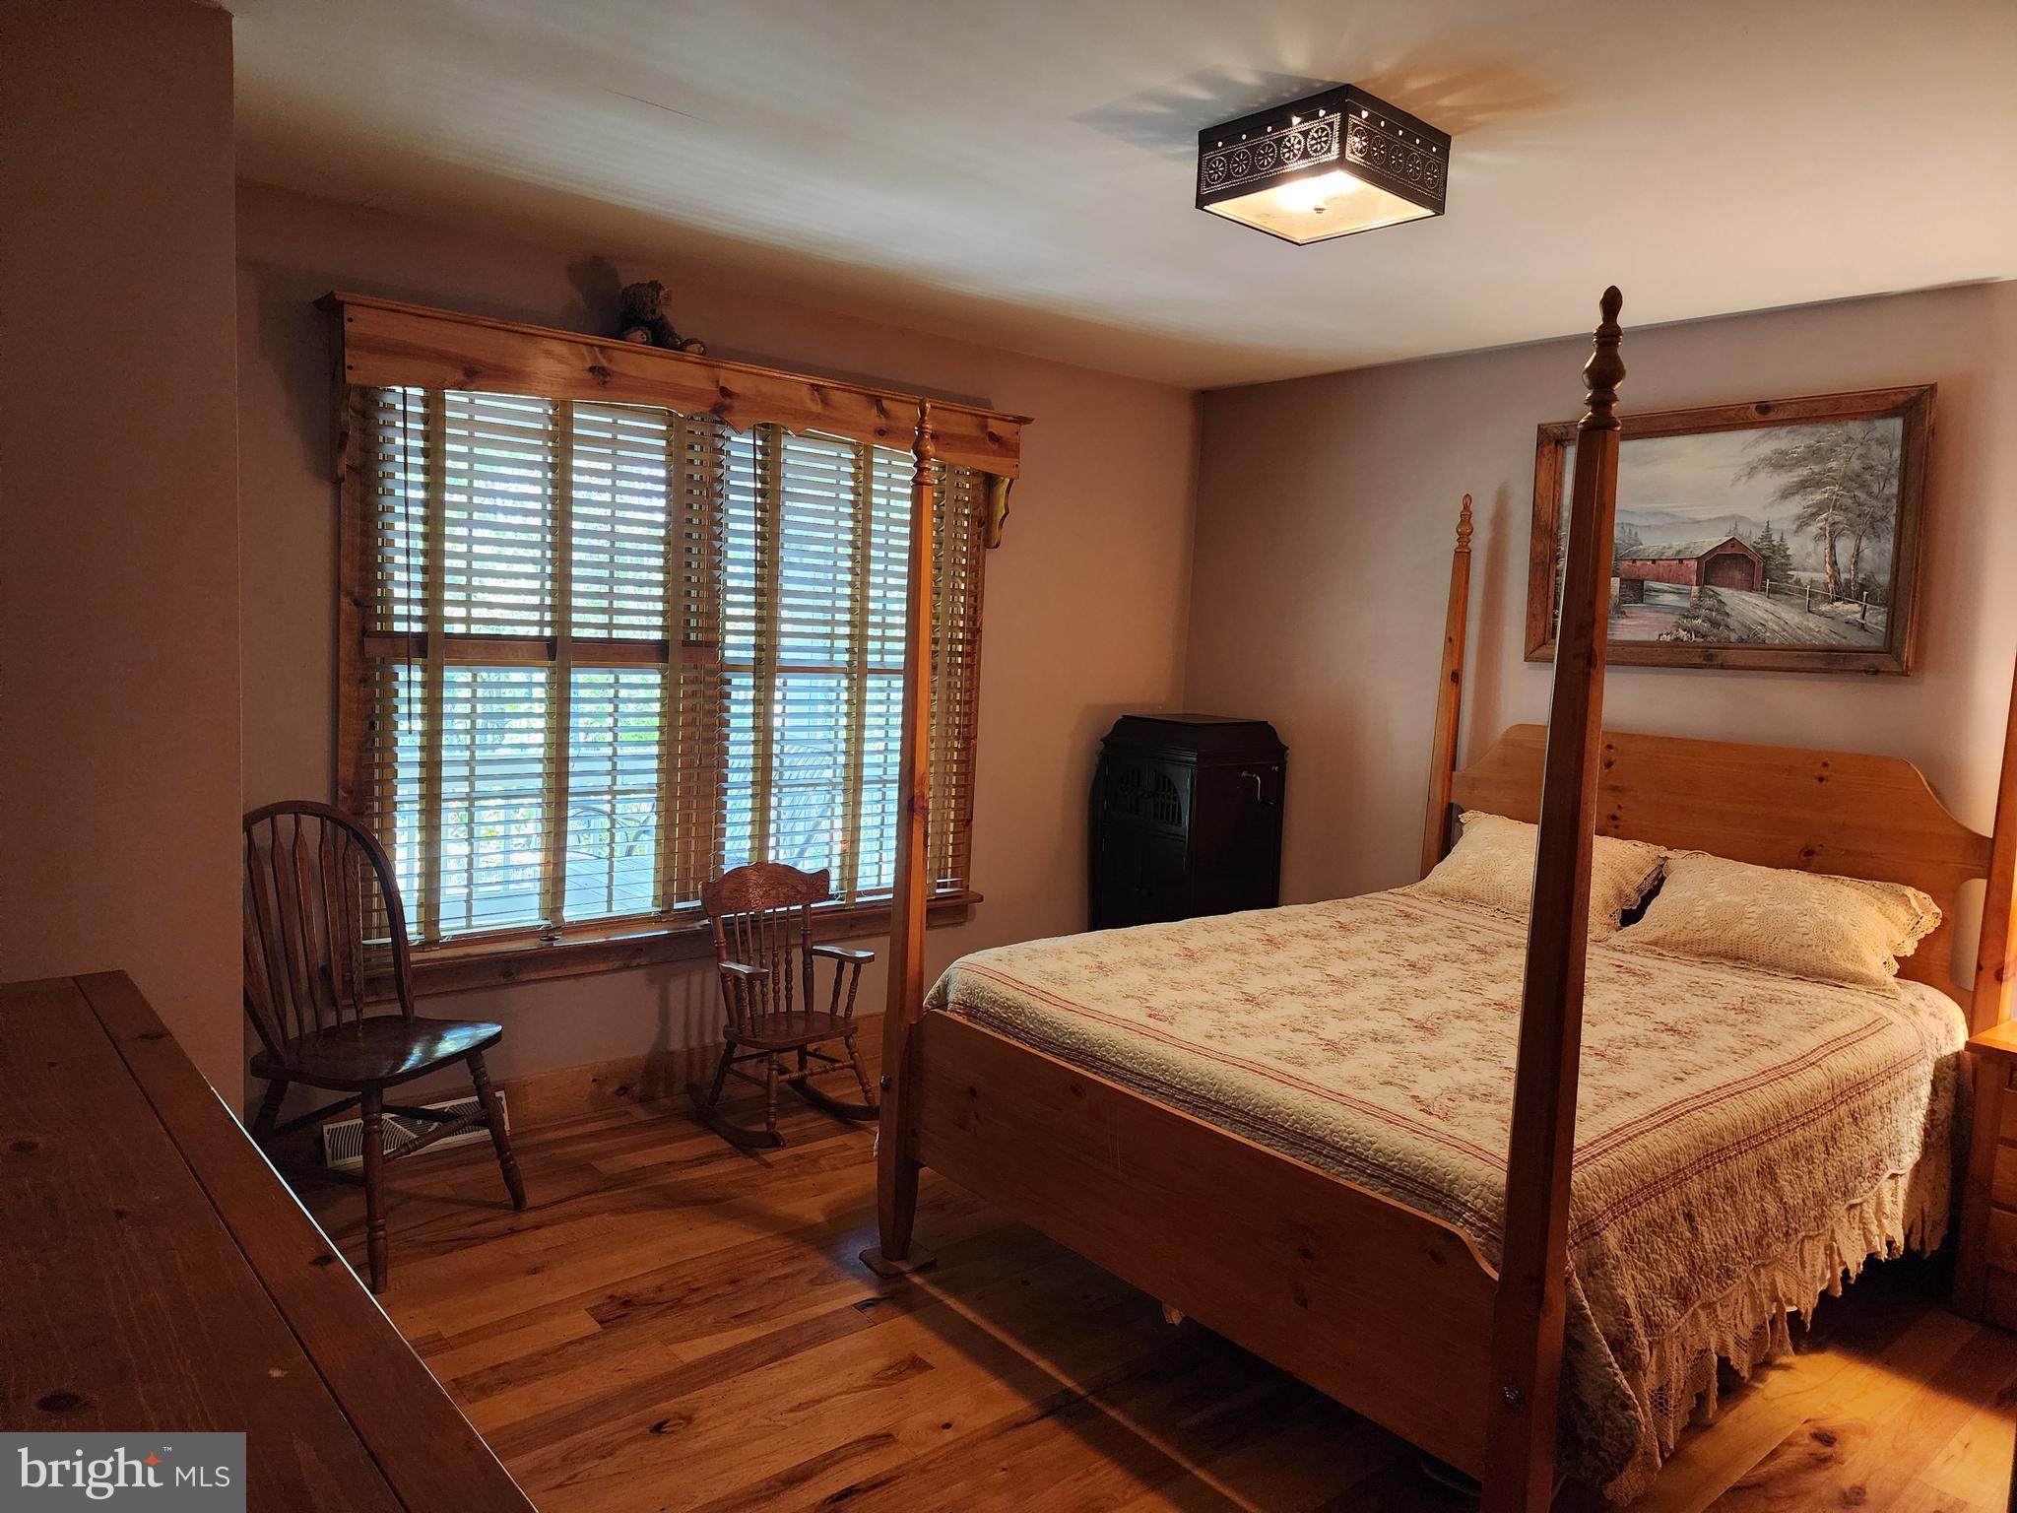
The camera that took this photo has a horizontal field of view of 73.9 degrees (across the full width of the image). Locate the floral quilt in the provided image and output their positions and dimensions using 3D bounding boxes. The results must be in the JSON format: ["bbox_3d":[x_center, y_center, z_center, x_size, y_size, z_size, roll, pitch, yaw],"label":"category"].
[{"bbox_3d":[1.061,0.794,3.189,2.040,0.540,1.610,-2,7,-40],"label":"floral quilt"}]

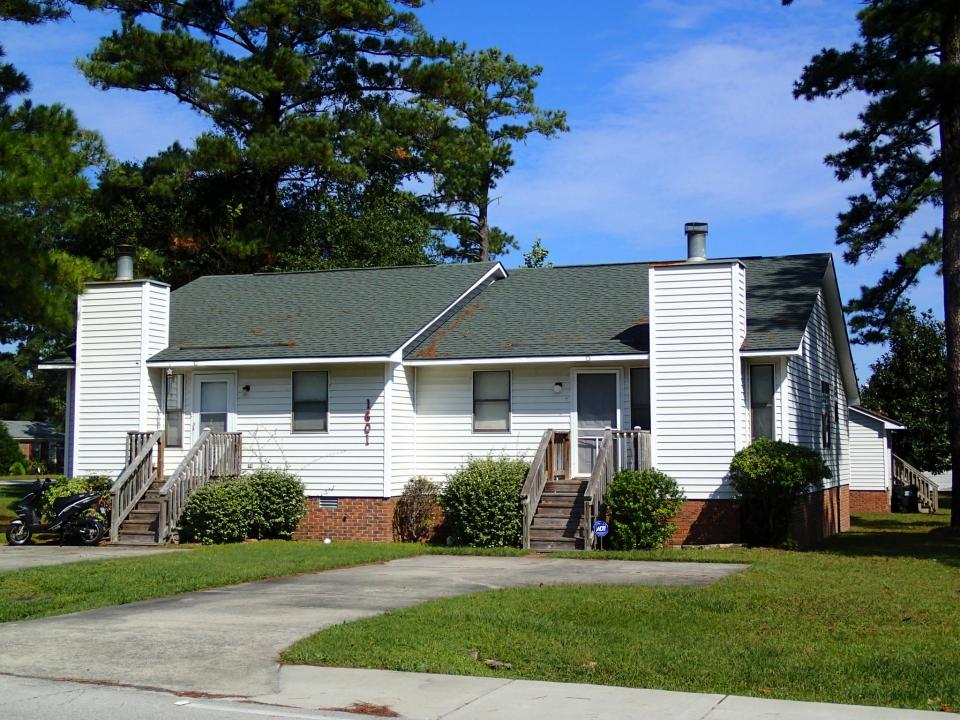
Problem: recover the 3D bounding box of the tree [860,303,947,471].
[{"bbox_3d":[17.093,1.761,50.721,4.800,7.820,4.800,-2,-4,21],"label":"tree"}]

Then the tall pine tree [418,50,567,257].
[{"bbox_3d":[0.482,-3.592,52.330,6.400,18.746,6.400,-2,-4,21],"label":"tall pine tree"}]

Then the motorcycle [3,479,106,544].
[{"bbox_3d":[-7.829,2.811,23.569,1.860,1.220,0.700,0,-4,6],"label":"motorcycle"}]

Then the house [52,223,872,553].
[{"bbox_3d":[0.248,0.823,29.815,15.400,6.180,14.500,-2,-4,21],"label":"house"}]

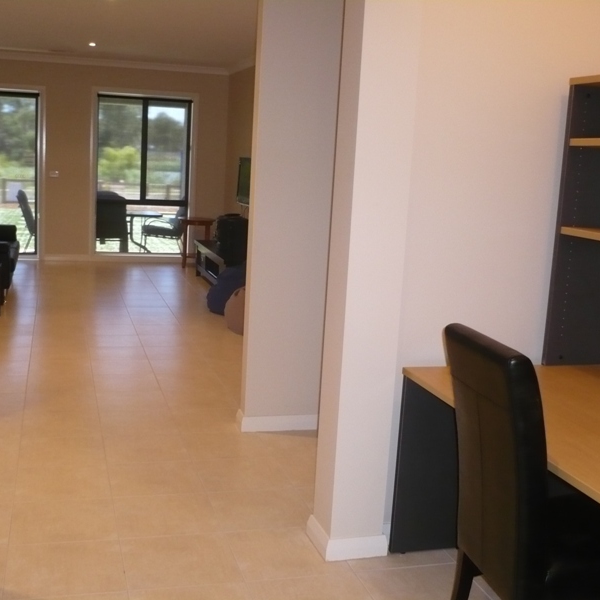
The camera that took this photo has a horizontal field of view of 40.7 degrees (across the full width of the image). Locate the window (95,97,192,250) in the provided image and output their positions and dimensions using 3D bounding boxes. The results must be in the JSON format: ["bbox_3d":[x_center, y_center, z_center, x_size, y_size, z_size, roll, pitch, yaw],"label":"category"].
[{"bbox_3d":[-1.984,-1.567,10.303,1.162,1.972,0.120,0,10,-17],"label":"window"}]

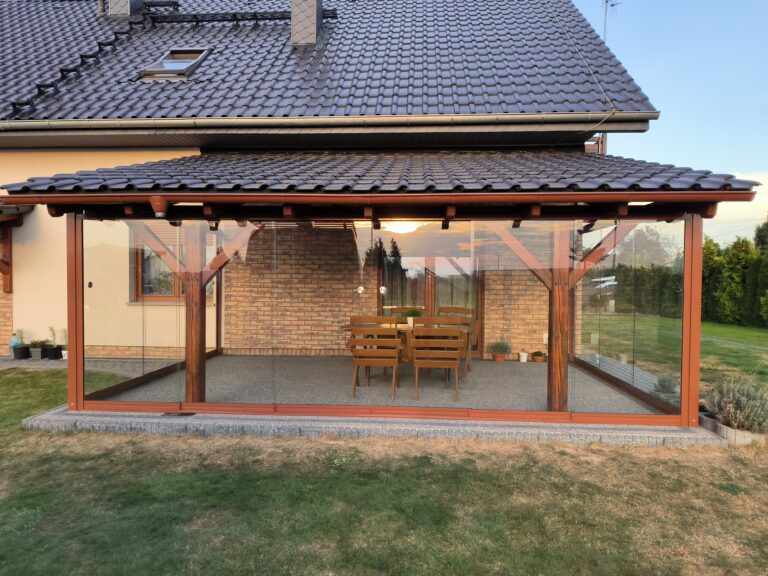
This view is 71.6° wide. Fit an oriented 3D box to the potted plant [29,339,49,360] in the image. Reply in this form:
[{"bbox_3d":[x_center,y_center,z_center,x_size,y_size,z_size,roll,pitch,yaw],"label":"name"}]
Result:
[{"bbox_3d":[-6.500,1.139,10.046,0.330,0.380,0.280,1,1,4],"label":"potted plant"}]

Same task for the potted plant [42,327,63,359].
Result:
[{"bbox_3d":[-6.238,1.025,10.064,0.310,0.610,0.300,1,1,4],"label":"potted plant"}]

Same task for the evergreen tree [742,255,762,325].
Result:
[{"bbox_3d":[13.088,0.078,18.874,0.800,2.500,0.800,1,1,4],"label":"evergreen tree"}]

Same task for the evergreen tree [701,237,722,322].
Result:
[{"bbox_3d":[12.624,-0.351,20.566,1.100,3.280,1.050,1,1,4],"label":"evergreen tree"}]

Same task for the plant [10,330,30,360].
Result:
[{"bbox_3d":[-6.877,1.055,10.094,0.320,0.540,0.310,1,1,4],"label":"plant"}]

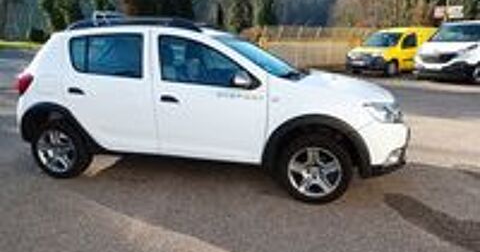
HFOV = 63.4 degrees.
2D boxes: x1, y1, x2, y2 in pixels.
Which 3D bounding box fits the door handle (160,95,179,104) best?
[{"bbox_3d":[-0.638,-0.239,3.526,0.170,0.065,0.040,3,13,13],"label":"door handle"}]

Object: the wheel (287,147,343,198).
[{"bbox_3d":[0.672,0.384,3.455,0.445,0.445,0.180,3,13,13],"label":"wheel"}]

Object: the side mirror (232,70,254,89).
[{"bbox_3d":[0.025,-0.380,3.263,0.150,0.145,0.210,3,13,13],"label":"side mirror"}]

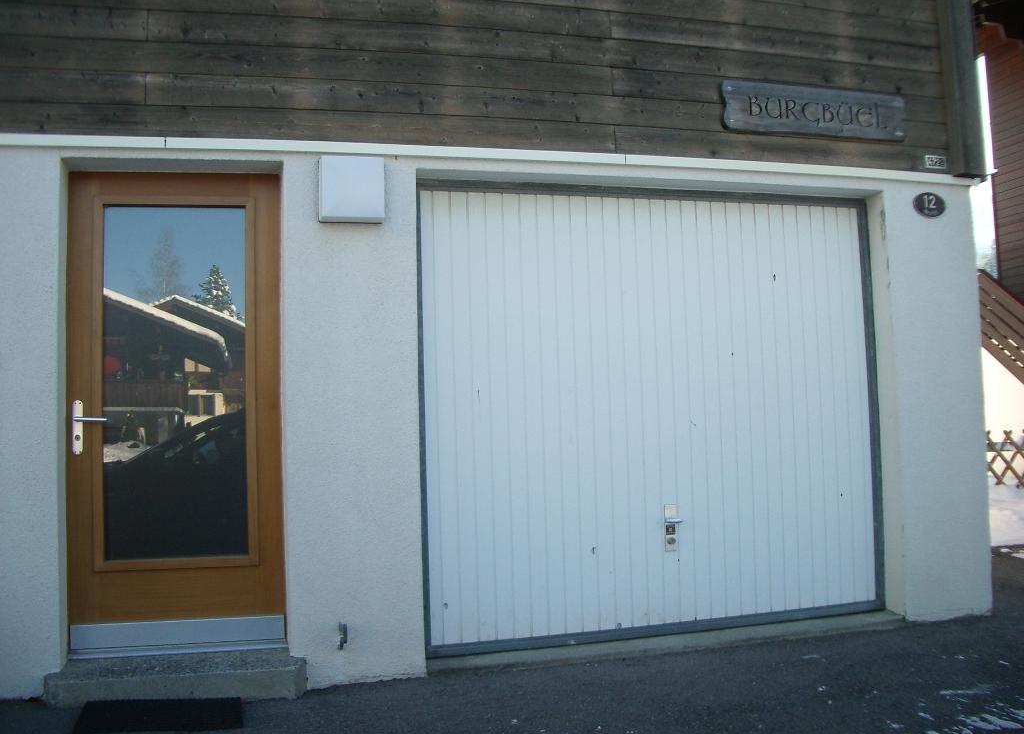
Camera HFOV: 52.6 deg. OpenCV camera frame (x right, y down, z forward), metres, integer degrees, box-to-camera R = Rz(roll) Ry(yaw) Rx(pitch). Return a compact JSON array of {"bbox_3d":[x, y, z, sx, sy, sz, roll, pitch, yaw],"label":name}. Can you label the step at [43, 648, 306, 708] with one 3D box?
[{"bbox_3d":[-1.325,1.244,4.141,0.998,0.125,0.436,-1,-4,-16],"label":"step"}]

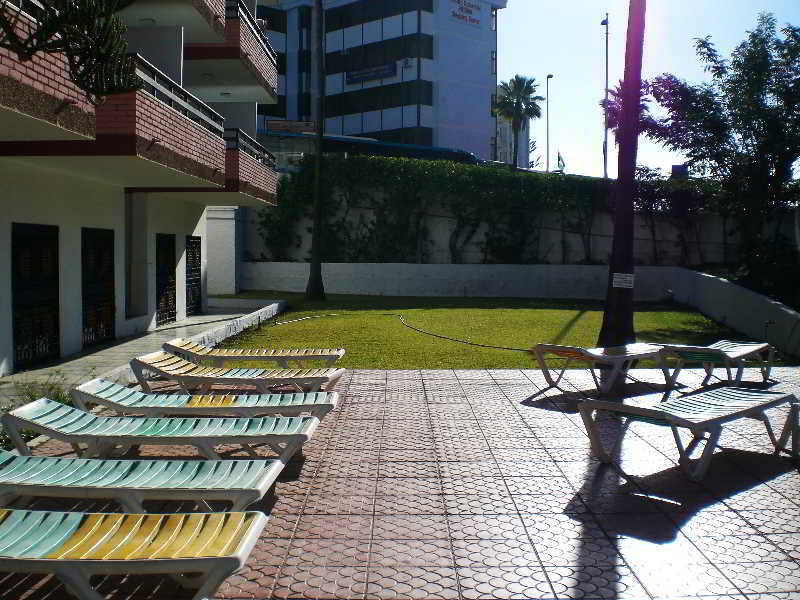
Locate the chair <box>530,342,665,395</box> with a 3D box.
[{"bbox_3d":[2.374,0.689,9.656,1.906,0.480,0.650,-3,4,-37],"label":"chair"}]

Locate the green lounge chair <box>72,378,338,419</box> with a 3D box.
[{"bbox_3d":[-1.434,0.872,6.703,1.906,0.480,0.650,0,3,-1],"label":"green lounge chair"}]

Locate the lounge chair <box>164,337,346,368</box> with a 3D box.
[{"bbox_3d":[-1.576,0.697,9.690,1.906,0.480,0.650,0,3,4],"label":"lounge chair"}]

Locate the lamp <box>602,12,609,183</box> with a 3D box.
[{"bbox_3d":[10.077,-9.621,43.000,0.400,8.900,0.300,0,3,0],"label":"lamp"}]

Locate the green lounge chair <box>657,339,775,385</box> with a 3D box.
[{"bbox_3d":[3.540,0.682,9.732,0.650,0.480,1.906,2,4,38],"label":"green lounge chair"}]

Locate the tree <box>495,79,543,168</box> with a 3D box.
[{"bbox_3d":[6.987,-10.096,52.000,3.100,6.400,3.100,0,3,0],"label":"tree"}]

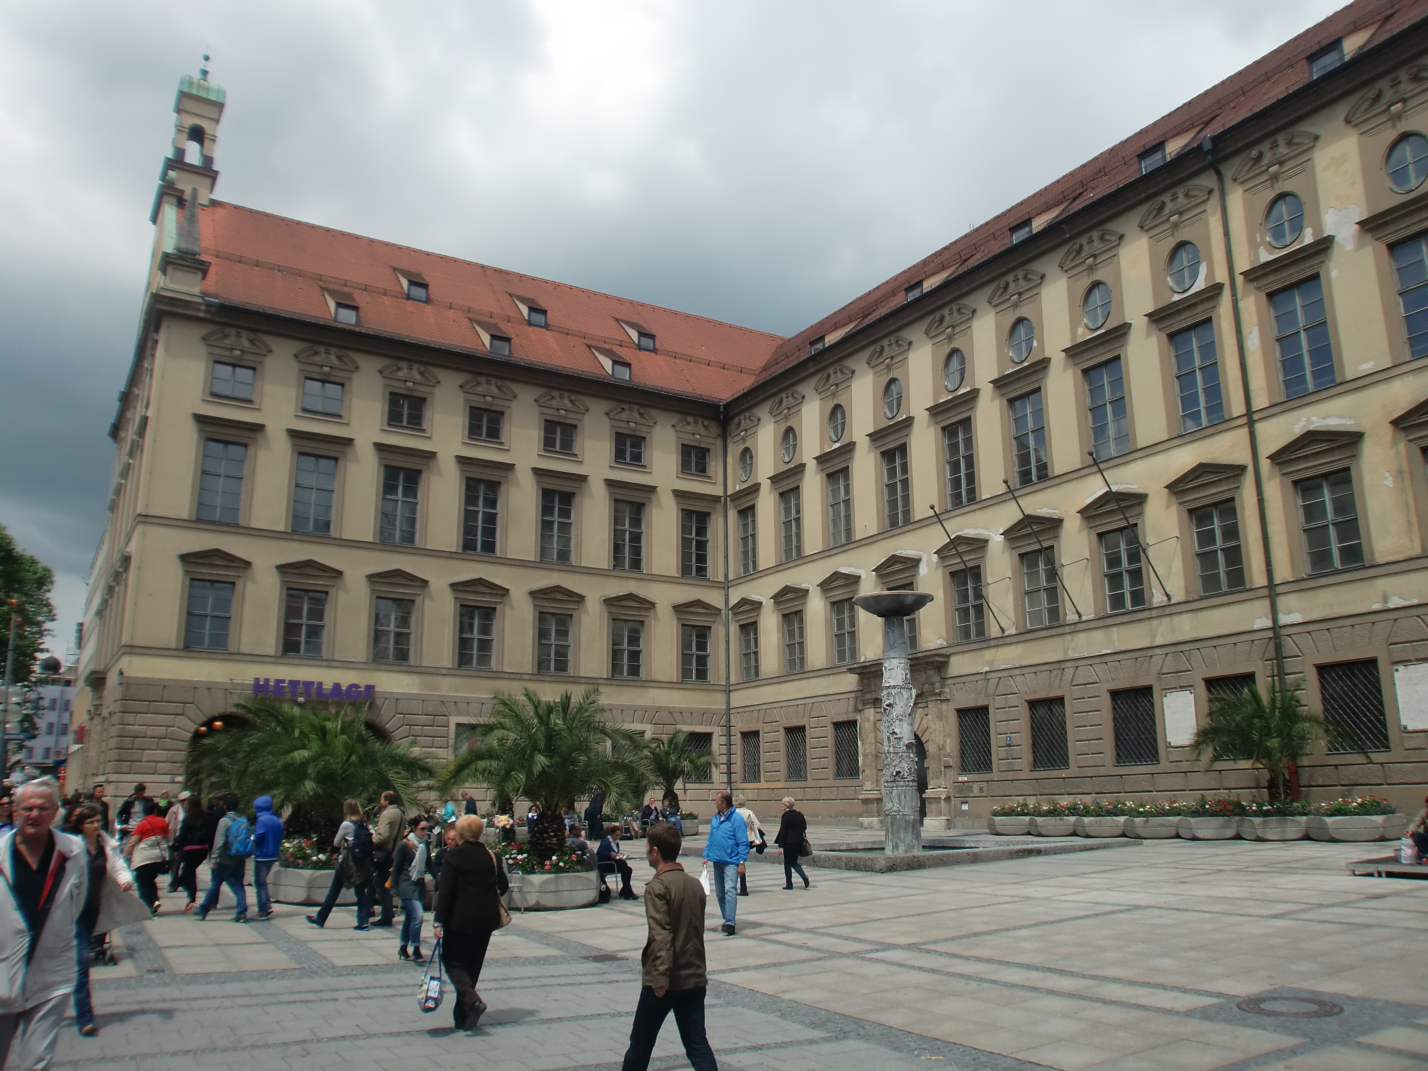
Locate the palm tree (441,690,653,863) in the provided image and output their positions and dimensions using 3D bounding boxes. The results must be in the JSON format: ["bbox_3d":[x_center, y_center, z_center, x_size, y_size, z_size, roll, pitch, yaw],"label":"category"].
[{"bbox_3d":[-2.725,3.813,17.070,3.100,2.582,3.100,2,-14,-9],"label":"palm tree"}]

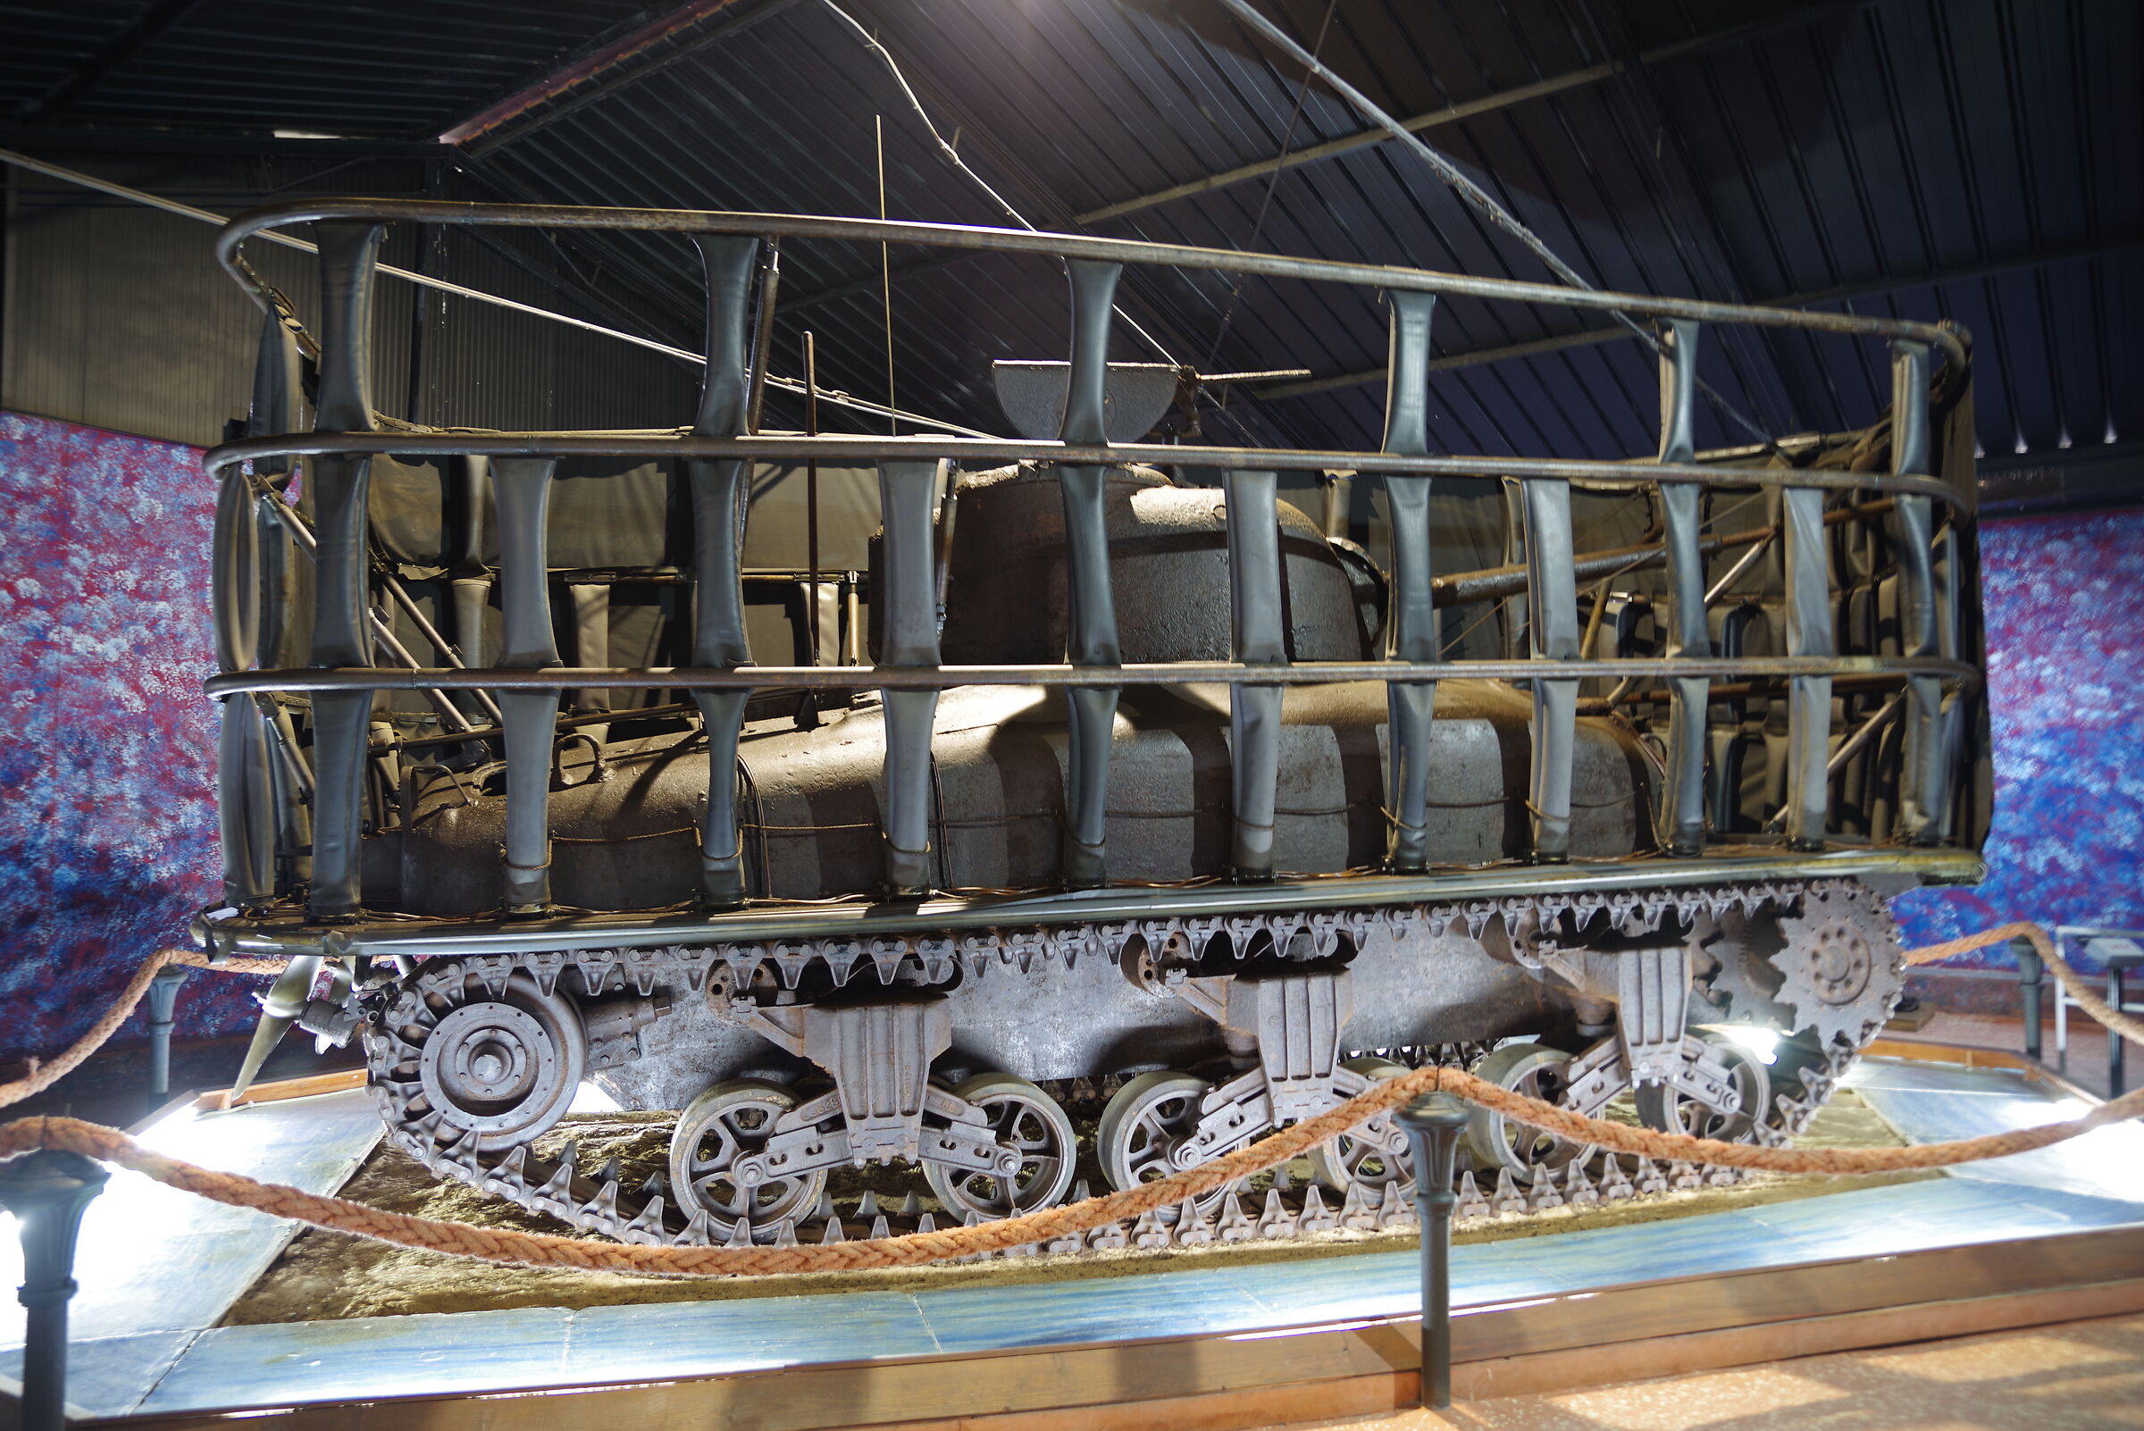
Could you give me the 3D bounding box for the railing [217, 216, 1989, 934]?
[{"bbox_3d":[0.503,-0.386,6.262,7.150,2.230,2.780,-1,-3,-16],"label":"railing"}]

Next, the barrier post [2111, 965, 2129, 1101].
[{"bbox_3d":[5.492,1.674,7.500,0.065,0.770,0.065,0,-3,-16],"label":"barrier post"}]

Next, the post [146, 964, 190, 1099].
[{"bbox_3d":[-4.386,1.637,6.900,0.190,0.875,0.190,0,-3,-16],"label":"post"}]

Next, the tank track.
[{"bbox_3d":[0.568,1.230,5.094,5.570,1.130,0.430,-1,-3,-16],"label":"tank track"}]

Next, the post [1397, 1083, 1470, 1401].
[{"bbox_3d":[1.004,1.474,3.950,0.190,0.875,0.190,0,-3,-16],"label":"post"}]

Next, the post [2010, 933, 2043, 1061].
[{"bbox_3d":[5.505,1.686,8.200,0.190,0.875,0.190,0,-3,-16],"label":"post"}]

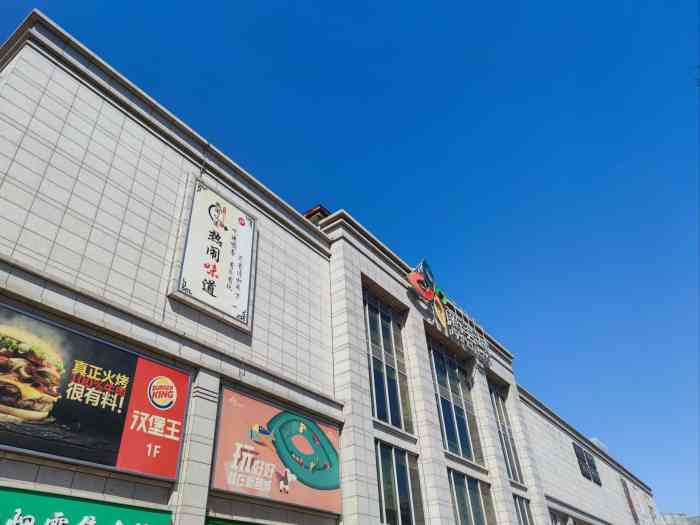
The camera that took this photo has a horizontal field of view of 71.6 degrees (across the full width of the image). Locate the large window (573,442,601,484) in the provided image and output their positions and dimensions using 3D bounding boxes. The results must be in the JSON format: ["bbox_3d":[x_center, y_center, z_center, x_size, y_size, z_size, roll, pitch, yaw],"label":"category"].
[{"bbox_3d":[27.913,23.950,57.003,0.300,3.600,8.200,-25,-41,28],"label":"large window"}]

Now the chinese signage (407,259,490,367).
[{"bbox_3d":[7.356,3.598,35.197,0.500,5.000,12.300,-25,-41,28],"label":"chinese signage"}]

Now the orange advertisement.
[{"bbox_3d":[-2.491,7.361,18.463,0.200,3.350,6.750,-25,-41,28],"label":"orange advertisement"}]

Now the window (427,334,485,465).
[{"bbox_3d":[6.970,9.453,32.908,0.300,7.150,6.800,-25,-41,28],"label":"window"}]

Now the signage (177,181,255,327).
[{"bbox_3d":[-5.324,-0.466,19.632,0.400,5.550,3.500,-25,-41,28],"label":"signage"}]

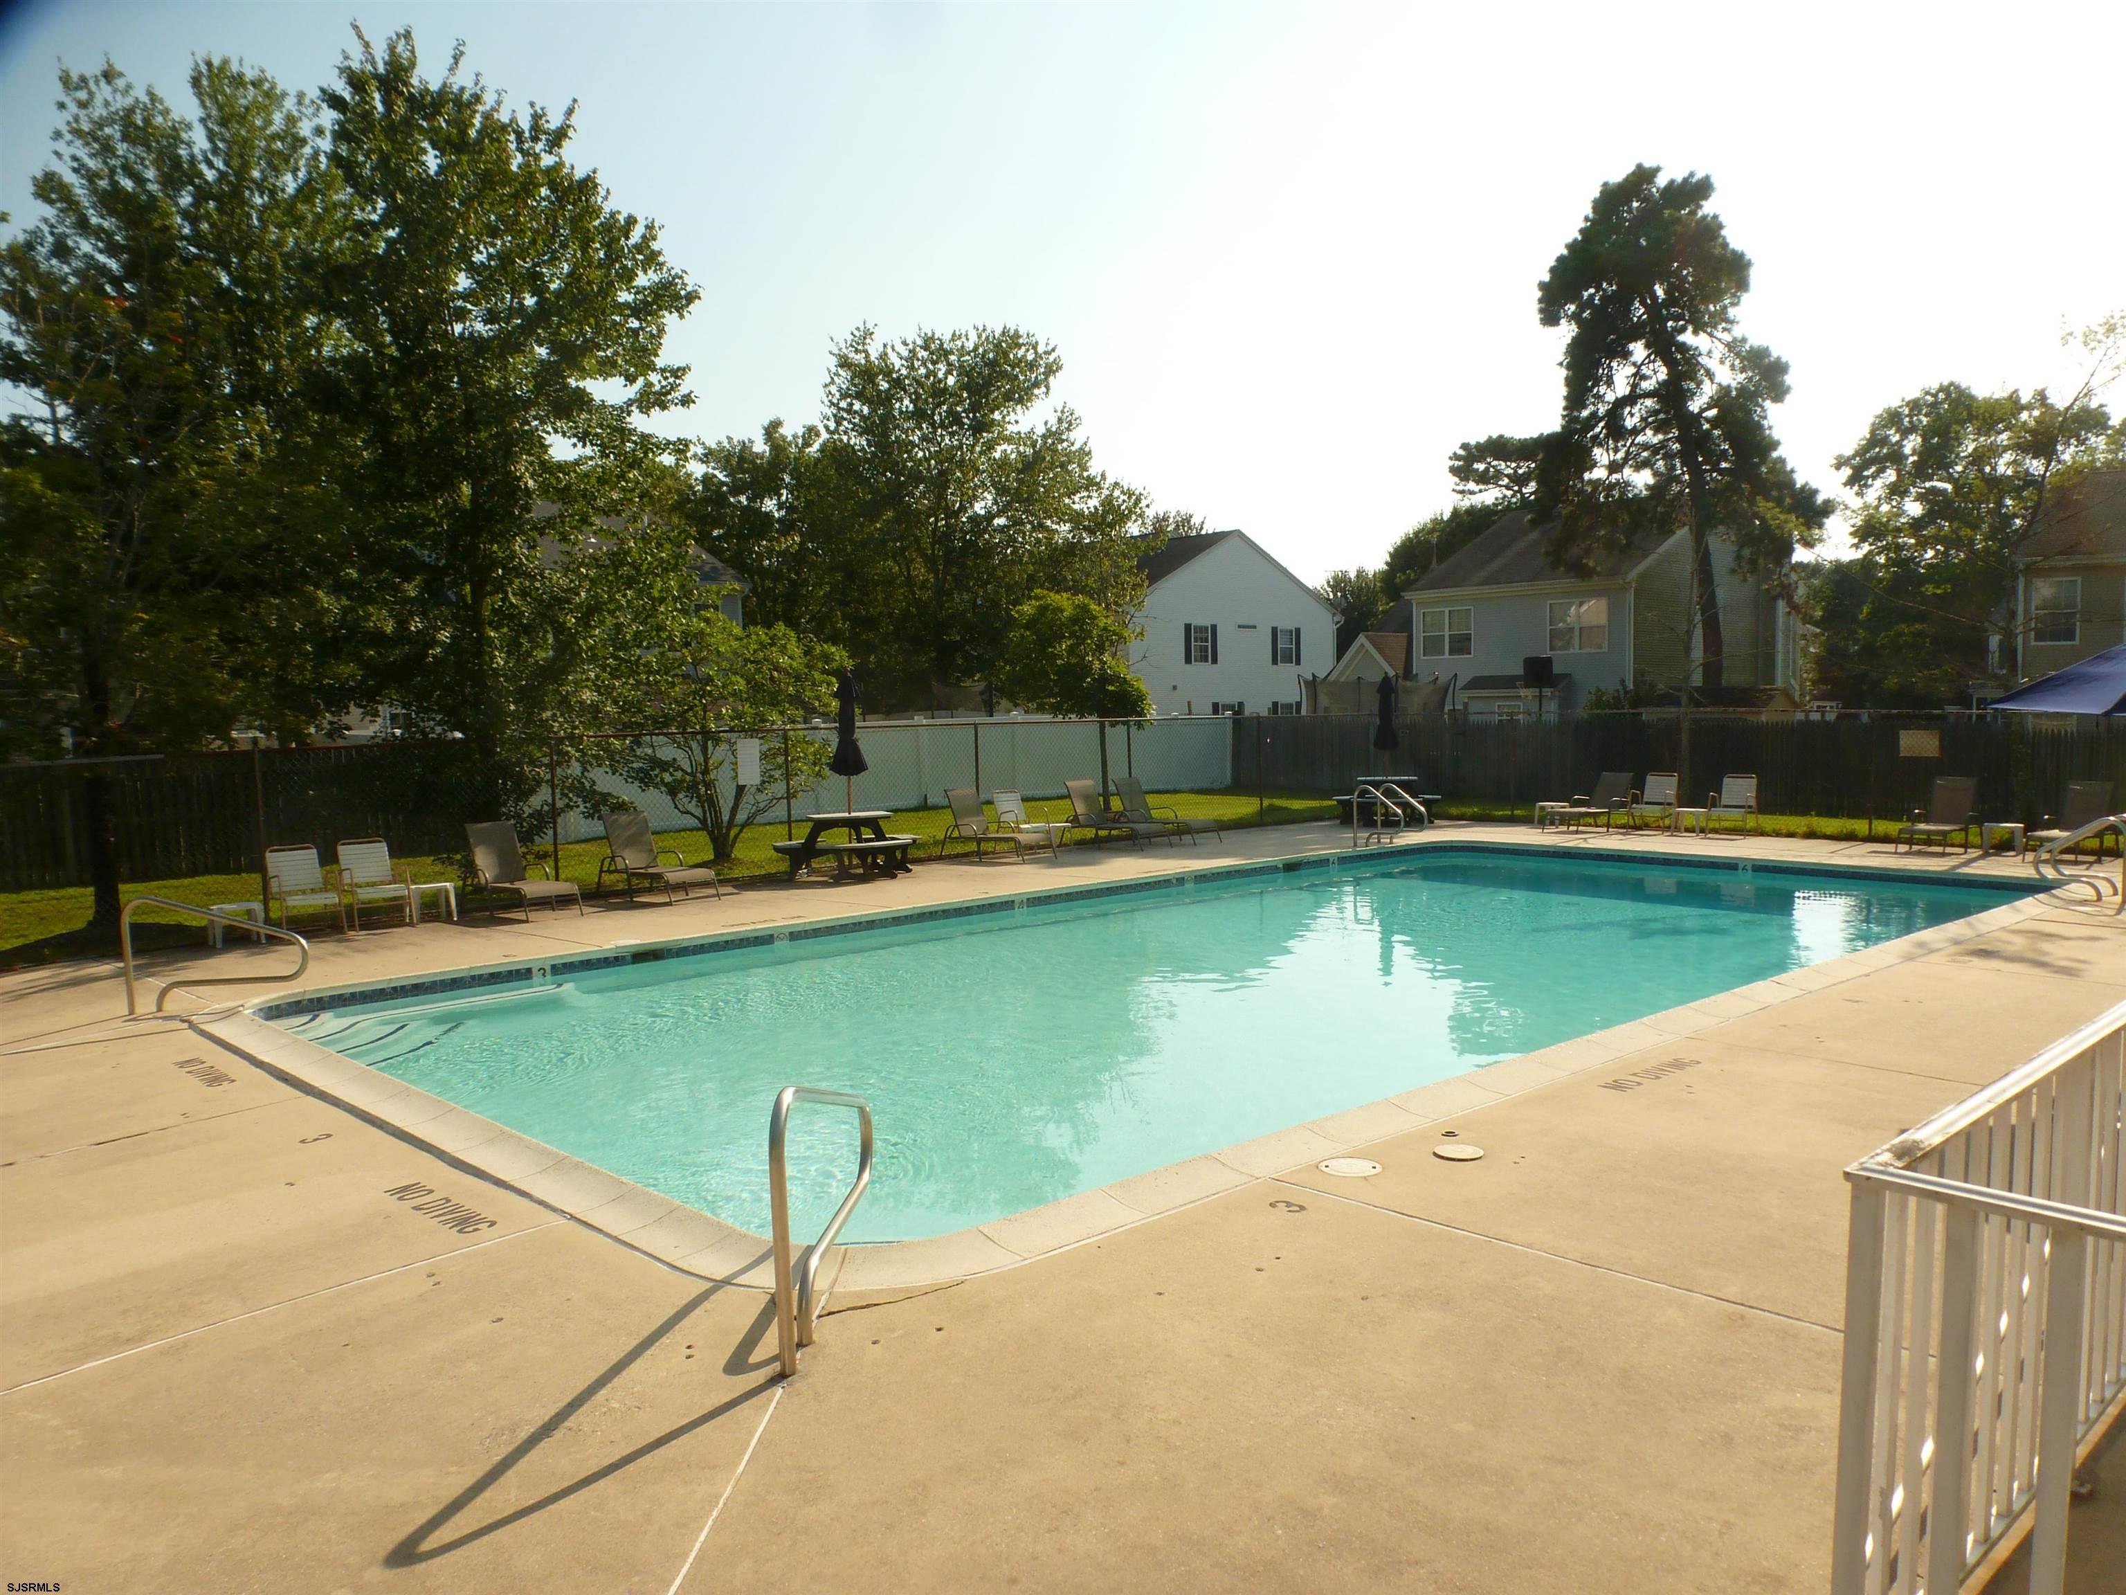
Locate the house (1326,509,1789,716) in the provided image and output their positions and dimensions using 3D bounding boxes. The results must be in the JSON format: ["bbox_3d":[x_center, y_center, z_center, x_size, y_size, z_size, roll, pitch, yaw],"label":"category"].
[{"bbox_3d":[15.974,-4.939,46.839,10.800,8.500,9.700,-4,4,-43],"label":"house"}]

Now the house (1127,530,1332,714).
[{"bbox_3d":[2.799,-5.077,54.620,11.100,8.600,9.500,-4,4,-43],"label":"house"}]

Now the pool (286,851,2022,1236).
[{"bbox_3d":[2.240,1.706,12.711,15.200,1.200,7.650,-4,4,-43],"label":"pool"}]

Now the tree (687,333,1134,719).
[{"bbox_3d":[-4.311,-7.035,43.722,13.000,13.784,10.500,-1,3,0],"label":"tree"}]

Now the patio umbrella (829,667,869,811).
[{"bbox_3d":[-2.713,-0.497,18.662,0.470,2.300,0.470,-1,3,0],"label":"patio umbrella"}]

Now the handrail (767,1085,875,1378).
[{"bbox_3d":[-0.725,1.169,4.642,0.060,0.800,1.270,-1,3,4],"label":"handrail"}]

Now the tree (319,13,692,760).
[{"bbox_3d":[-8.023,-5.018,21.287,5.700,11.937,5.500,-1,3,0],"label":"tree"}]

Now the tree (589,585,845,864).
[{"bbox_3d":[-4.926,-1.046,20.970,3.700,3.907,3.400,-1,3,0],"label":"tree"}]

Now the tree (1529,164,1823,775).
[{"bbox_3d":[14.001,-7.211,33.721,6.900,14.307,6.300,-1,3,0],"label":"tree"}]

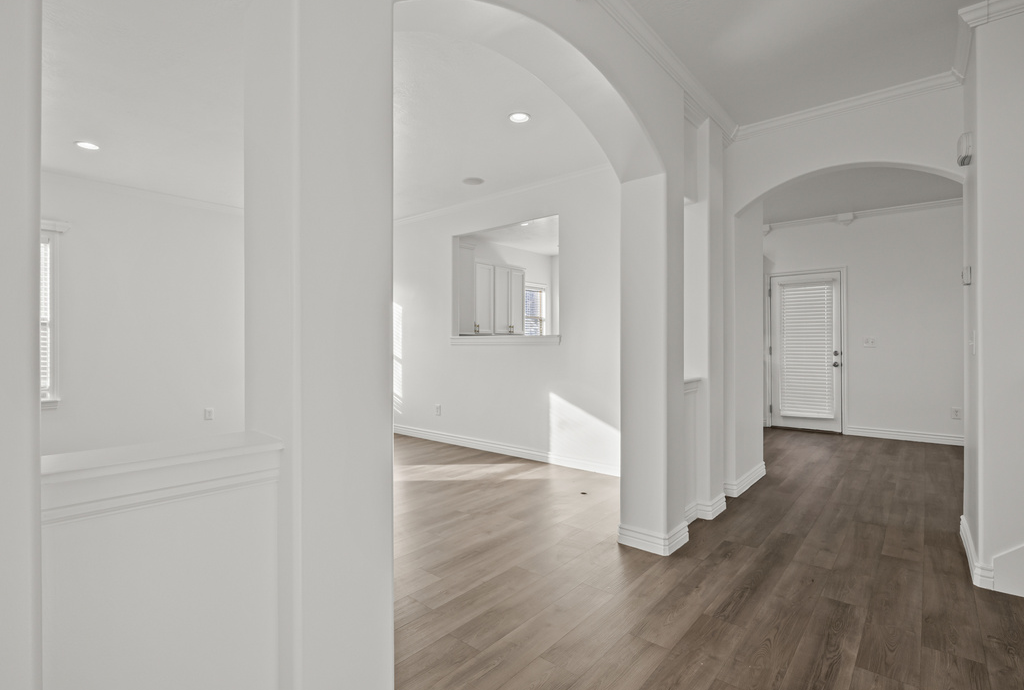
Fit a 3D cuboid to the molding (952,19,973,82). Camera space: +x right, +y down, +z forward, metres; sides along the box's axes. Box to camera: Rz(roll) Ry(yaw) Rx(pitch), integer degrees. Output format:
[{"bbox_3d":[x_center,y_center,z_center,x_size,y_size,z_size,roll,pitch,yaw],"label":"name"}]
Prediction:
[{"bbox_3d":[2.350,-1.538,2.471,0.058,0.082,0.695,0,0,41],"label":"molding"}]

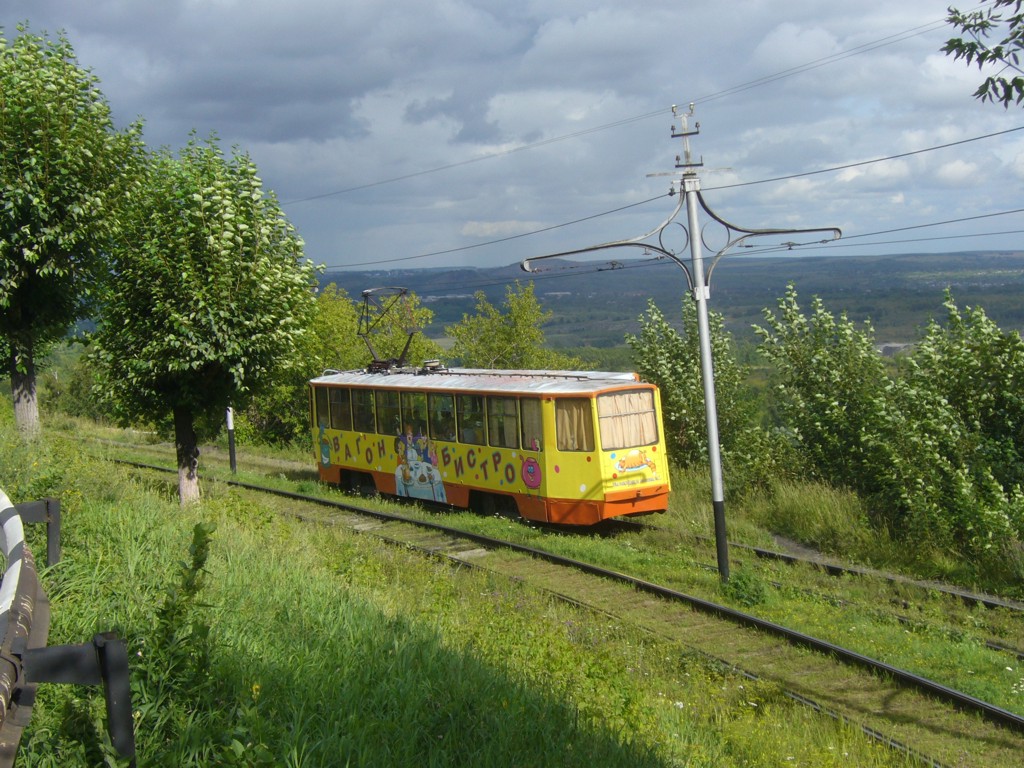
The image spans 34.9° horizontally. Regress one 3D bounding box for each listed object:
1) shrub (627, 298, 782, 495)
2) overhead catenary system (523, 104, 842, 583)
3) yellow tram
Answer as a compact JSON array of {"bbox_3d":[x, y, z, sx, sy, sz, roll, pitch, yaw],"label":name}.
[{"bbox_3d":[4.700,0.350,39.500,3.800,4.700,3.500,-3,4,0],"label":"shrub"},{"bbox_3d":[3.040,-0.570,25.800,6.500,7.700,0.400,-7,5,-30],"label":"overhead catenary system"},{"bbox_3d":[-1.120,1.295,38.520,2.600,3.180,15.100,-5,3,-28],"label":"yellow tram"}]

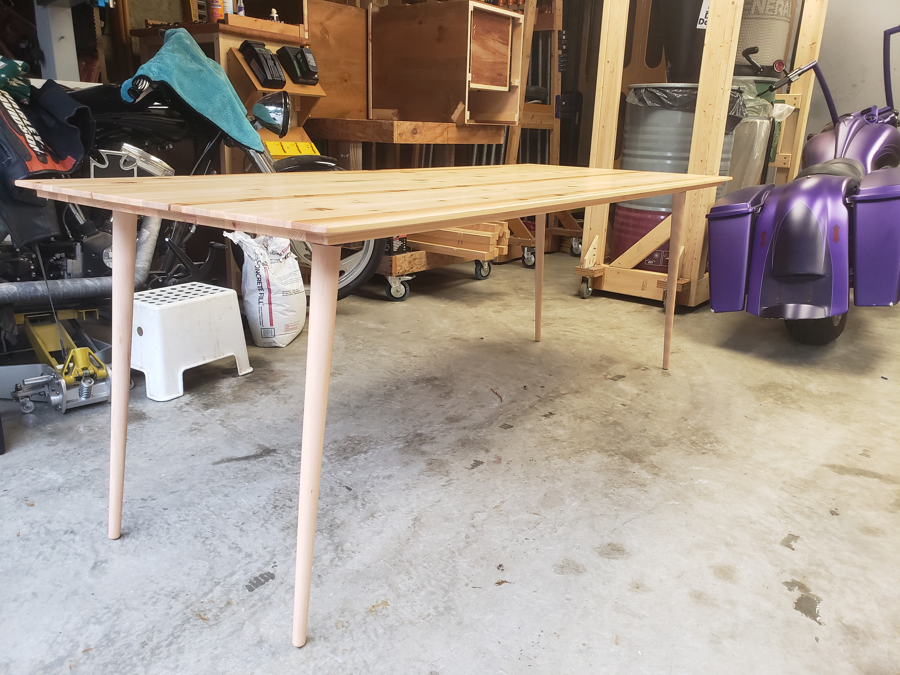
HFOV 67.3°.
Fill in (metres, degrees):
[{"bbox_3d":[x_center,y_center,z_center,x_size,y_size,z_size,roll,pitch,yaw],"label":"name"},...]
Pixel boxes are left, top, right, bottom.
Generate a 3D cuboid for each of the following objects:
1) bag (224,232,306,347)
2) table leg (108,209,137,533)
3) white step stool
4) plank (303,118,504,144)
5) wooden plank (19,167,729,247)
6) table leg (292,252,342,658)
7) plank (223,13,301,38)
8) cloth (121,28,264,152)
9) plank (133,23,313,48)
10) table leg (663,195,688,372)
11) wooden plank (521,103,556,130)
[{"bbox_3d":[-0.751,-0.208,2.786,0.284,0.451,0.206,-3,17,-15],"label":"bag"},{"bbox_3d":[-0.676,0.081,1.395,0.049,0.718,0.049,13,13,33],"label":"table leg"},{"bbox_3d":[-0.933,-0.005,2.345,0.248,0.302,0.408,12,20,31],"label":"white step stool"},{"bbox_3d":[-0.235,-1.154,3.826,0.647,0.107,1.020,13,20,33],"label":"plank"},{"bbox_3d":[0.088,-0.417,1.850,0.832,0.029,1.998,13,20,33],"label":"wooden plank"},{"bbox_3d":[-0.222,0.180,1.090,0.049,0.707,0.049,13,13,33],"label":"table leg"},{"bbox_3d":[-0.933,-1.562,3.395,0.020,0.050,0.449,13,20,33],"label":"plank"},{"bbox_3d":[-0.955,-0.916,2.518,0.451,0.421,0.412,-1,17,-11],"label":"cloth"},{"bbox_3d":[-1.219,-1.594,3.623,0.715,0.039,0.566,13,20,33],"label":"plank"},{"bbox_3d":[0.830,-0.205,2.515,0.049,0.712,0.049,13,27,33],"label":"table leg"},{"bbox_3d":[0.584,-1.496,4.584,0.039,0.142,0.460,13,20,33],"label":"wooden plank"}]

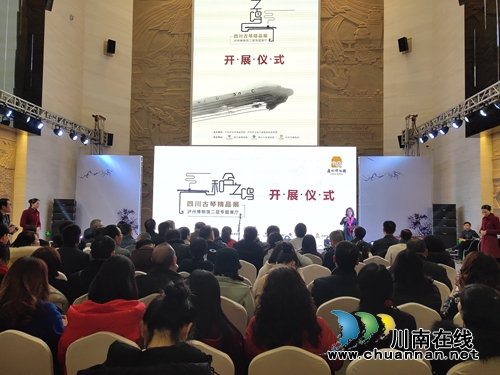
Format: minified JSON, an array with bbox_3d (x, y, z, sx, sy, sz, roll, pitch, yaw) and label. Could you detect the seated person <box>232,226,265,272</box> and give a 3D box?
[{"bbox_3d":[-0.016,1.197,5.929,0.520,1.300,0.750,1,-3,2],"label":"seated person"}]

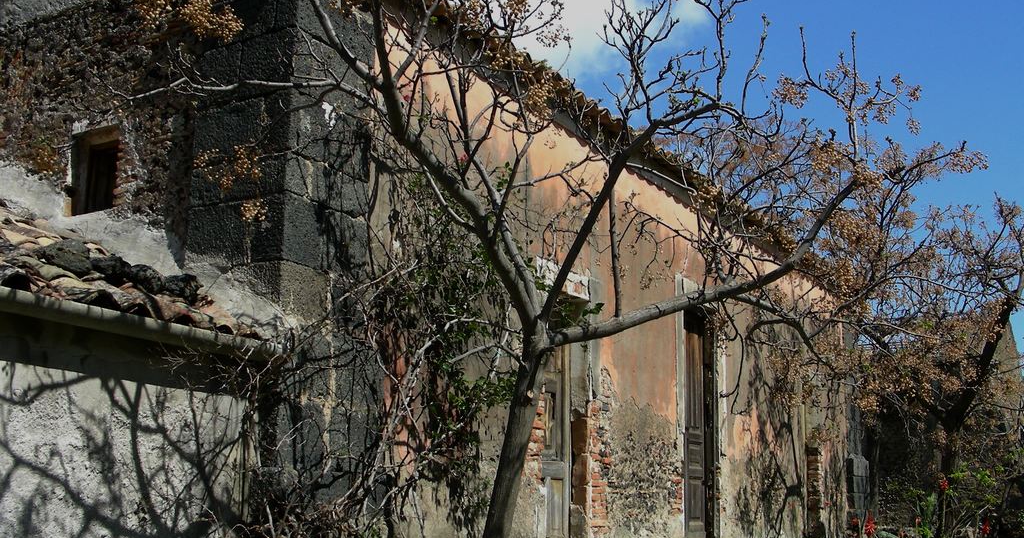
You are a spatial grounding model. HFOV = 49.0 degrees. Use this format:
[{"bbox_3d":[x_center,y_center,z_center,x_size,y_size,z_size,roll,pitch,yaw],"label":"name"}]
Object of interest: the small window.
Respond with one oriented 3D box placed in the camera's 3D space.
[{"bbox_3d":[-3.034,-0.703,8.357,0.490,0.650,0.160,-7,-15,31],"label":"small window"}]

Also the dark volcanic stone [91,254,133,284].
[{"bbox_3d":[-2.329,-0.003,6.520,0.210,0.160,0.250,-7,-15,31],"label":"dark volcanic stone"}]

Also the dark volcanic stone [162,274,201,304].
[{"bbox_3d":[-2.041,0.126,6.920,0.210,0.170,0.240,-7,-15,31],"label":"dark volcanic stone"}]

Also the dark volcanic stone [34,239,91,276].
[{"bbox_3d":[-2.495,-0.064,6.240,0.260,0.180,0.320,-7,-15,31],"label":"dark volcanic stone"}]

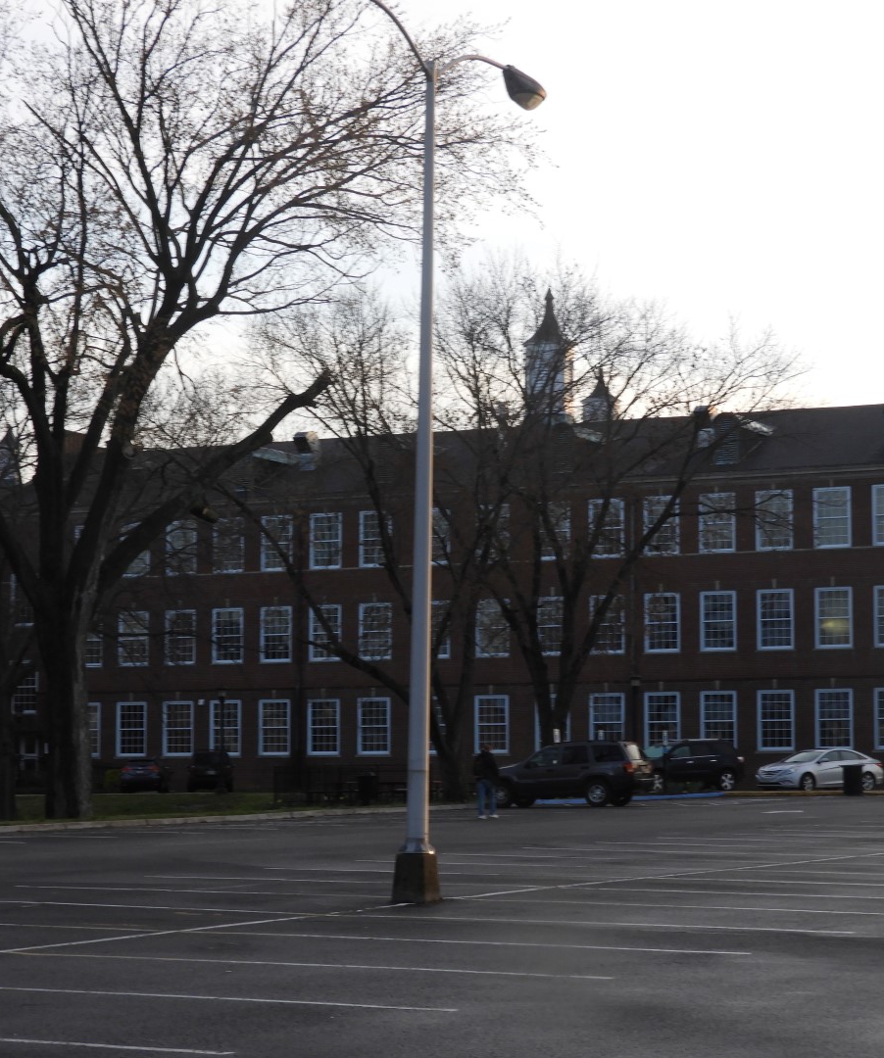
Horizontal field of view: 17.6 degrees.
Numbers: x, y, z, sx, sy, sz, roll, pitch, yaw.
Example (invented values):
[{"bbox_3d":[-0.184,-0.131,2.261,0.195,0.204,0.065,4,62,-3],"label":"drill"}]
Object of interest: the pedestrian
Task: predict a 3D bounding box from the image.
[{"bbox_3d":[0.996,5.609,63.755,0.380,1.730,0.560,-4,-7,35],"label":"pedestrian"}]

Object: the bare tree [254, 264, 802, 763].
[{"bbox_3d":[2.370,0.020,79.852,15.000,15.100,13.000,0,-5,0],"label":"bare tree"}]

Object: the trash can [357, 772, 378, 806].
[{"bbox_3d":[-1.830,6.391,70.210,0.550,0.830,0.550,0,-5,0],"label":"trash can"}]

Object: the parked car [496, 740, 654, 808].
[{"bbox_3d":[3.223,6.346,74.232,4.610,1.770,1.860,-3,-6,25],"label":"parked car"}]

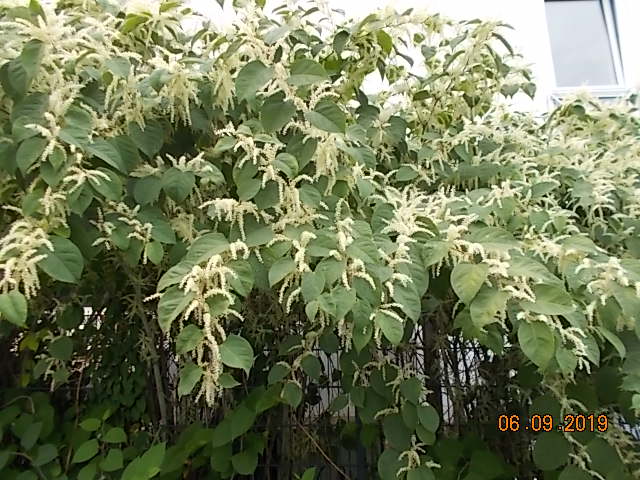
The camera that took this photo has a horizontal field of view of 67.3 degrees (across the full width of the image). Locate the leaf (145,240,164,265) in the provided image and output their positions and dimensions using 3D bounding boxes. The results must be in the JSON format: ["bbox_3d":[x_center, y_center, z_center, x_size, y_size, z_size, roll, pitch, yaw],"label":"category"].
[{"bbox_3d":[-0.637,0.048,1.850,0.070,0.098,0.021,-12,-19,-25],"label":"leaf"}]

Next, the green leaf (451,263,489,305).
[{"bbox_3d":[0.482,0.140,1.550,0.119,0.144,0.030,5,-23,21],"label":"green leaf"}]

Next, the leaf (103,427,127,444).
[{"bbox_3d":[-0.791,0.752,1.850,0.092,0.080,0.030,0,-50,-29],"label":"leaf"}]

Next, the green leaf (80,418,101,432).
[{"bbox_3d":[-1.122,0.907,2.350,0.089,0.070,0.025,9,-46,-21],"label":"green leaf"}]

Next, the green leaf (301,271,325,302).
[{"bbox_3d":[-0.031,0.194,2.000,0.096,0.149,0.030,4,-32,2],"label":"green leaf"}]

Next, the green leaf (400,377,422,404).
[{"bbox_3d":[0.371,0.611,1.950,0.085,0.116,0.030,-9,-30,6],"label":"green leaf"}]

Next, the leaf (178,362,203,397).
[{"bbox_3d":[-0.498,0.537,1.850,0.083,0.136,0.030,27,-33,8],"label":"leaf"}]

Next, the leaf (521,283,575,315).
[{"bbox_3d":[0.748,0.192,1.580,0.170,0.132,0.037,2,-43,32],"label":"leaf"}]

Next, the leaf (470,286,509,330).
[{"bbox_3d":[0.652,0.264,1.850,0.119,0.198,0.030,28,-18,33],"label":"leaf"}]

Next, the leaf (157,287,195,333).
[{"bbox_3d":[-0.541,0.260,1.800,0.109,0.198,0.030,25,-36,6],"label":"leaf"}]

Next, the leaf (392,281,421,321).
[{"bbox_3d":[0.288,0.201,1.600,0.083,0.143,0.030,-24,-22,2],"label":"leaf"}]

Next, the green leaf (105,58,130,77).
[{"bbox_3d":[-0.822,-0.704,1.950,0.105,0.089,0.030,0,-6,-26],"label":"green leaf"}]

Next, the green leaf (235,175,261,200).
[{"bbox_3d":[-0.264,-0.191,1.750,0.091,0.102,0.030,9,-10,-8],"label":"green leaf"}]

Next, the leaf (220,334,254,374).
[{"bbox_3d":[-0.278,0.386,1.620,0.107,0.141,0.031,-33,-24,-29],"label":"leaf"}]

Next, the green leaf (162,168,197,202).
[{"bbox_3d":[-0.570,-0.225,1.950,0.138,0.150,0.033,0,-16,-18],"label":"green leaf"}]

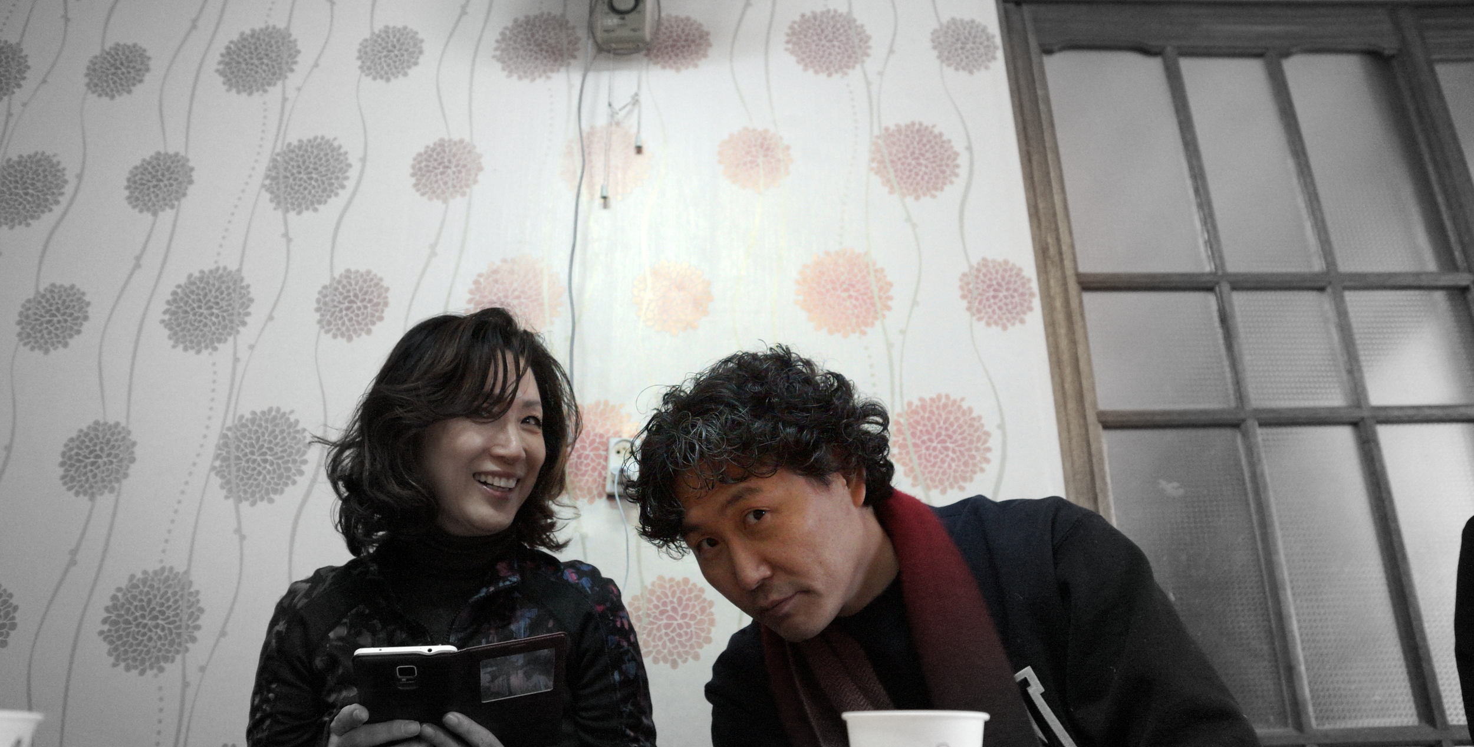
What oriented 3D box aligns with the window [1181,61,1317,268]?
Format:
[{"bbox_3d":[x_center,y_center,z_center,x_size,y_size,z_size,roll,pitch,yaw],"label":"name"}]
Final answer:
[{"bbox_3d":[0.914,-0.382,1.758,0.170,0.454,0.030,-1,-21,0],"label":"window"}]

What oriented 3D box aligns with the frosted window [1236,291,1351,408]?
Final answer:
[{"bbox_3d":[0.919,-0.043,1.630,0.165,0.214,0.030,-1,-21,0],"label":"frosted window"}]

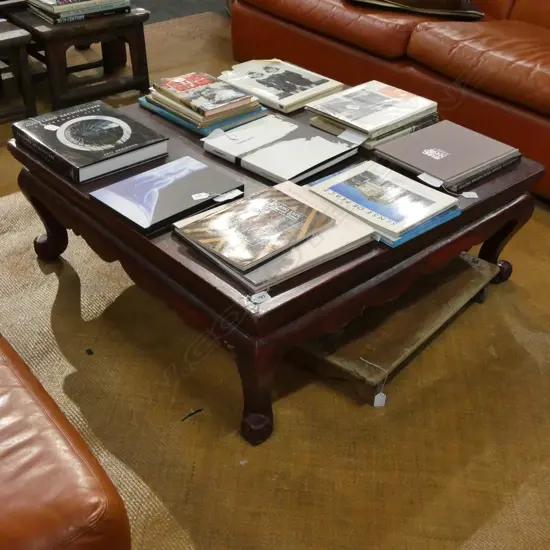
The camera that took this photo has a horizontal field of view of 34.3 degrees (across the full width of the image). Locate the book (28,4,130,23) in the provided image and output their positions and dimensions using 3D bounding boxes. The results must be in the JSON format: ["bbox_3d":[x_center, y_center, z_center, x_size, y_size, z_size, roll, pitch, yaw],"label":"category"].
[{"bbox_3d":[-0.774,-1.057,3.517,0.318,0.025,0.259,-20,39,-29],"label":"book"}]

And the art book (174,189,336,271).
[{"bbox_3d":[-0.038,-0.106,1.974,0.214,0.011,0.277,29,43,36],"label":"art book"}]

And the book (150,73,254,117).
[{"bbox_3d":[-0.209,-0.522,2.558,0.166,0.016,0.250,-25,42,-34],"label":"book"}]

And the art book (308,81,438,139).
[{"bbox_3d":[0.274,-0.470,2.507,0.299,0.021,0.233,-28,43,-36],"label":"art book"}]

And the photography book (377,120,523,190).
[{"bbox_3d":[0.452,-0.316,2.322,0.290,0.023,0.254,-25,41,-33],"label":"photography book"}]

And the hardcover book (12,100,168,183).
[{"bbox_3d":[-0.492,-0.362,2.381,0.272,0.047,0.326,-25,42,-34],"label":"hardcover book"}]

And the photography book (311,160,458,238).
[{"bbox_3d":[0.255,-0.182,2.090,0.224,0.011,0.271,-28,43,-36],"label":"photography book"}]

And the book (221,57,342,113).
[{"bbox_3d":[0.019,-0.592,2.774,0.288,0.020,0.263,29,42,35],"label":"book"}]

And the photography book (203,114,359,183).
[{"bbox_3d":[0.014,-0.332,2.334,0.306,0.023,0.268,28,42,35],"label":"photography book"}]

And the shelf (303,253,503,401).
[{"bbox_3d":[0.323,0.098,2.346,0.266,0.066,0.638,24,40,30],"label":"shelf"}]

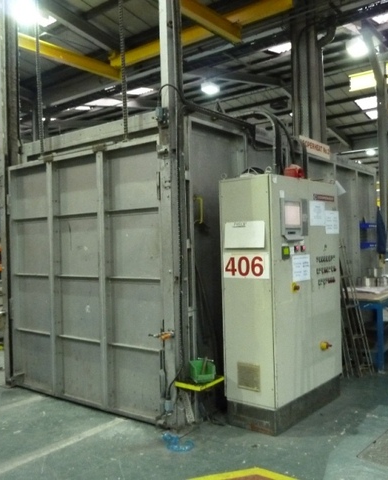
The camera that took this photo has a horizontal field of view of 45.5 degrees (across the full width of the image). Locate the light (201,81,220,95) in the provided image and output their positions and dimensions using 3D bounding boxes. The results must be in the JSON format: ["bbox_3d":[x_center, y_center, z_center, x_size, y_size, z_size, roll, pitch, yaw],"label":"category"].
[{"bbox_3d":[0.485,-4.502,13.600,0.500,0.340,0.500,-2,0,0],"label":"light"}]

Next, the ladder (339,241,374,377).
[{"bbox_3d":[1.755,0.743,5.100,0.080,1.520,0.310,-16,-10,41],"label":"ladder"}]

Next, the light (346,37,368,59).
[{"bbox_3d":[3.808,-4.480,10.700,0.500,0.340,0.500,-1,0,42],"label":"light"}]

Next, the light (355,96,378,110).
[{"bbox_3d":[7.906,-6.202,21.000,1.150,0.060,1.100,-1,-12,42],"label":"light"}]

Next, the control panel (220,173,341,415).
[{"bbox_3d":[0.822,0.457,4.145,0.473,1.922,1.188,-1,0,42],"label":"control panel"}]

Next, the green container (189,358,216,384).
[{"bbox_3d":[0.062,1.099,3.889,0.180,0.130,0.210,-2,0,-18],"label":"green container"}]

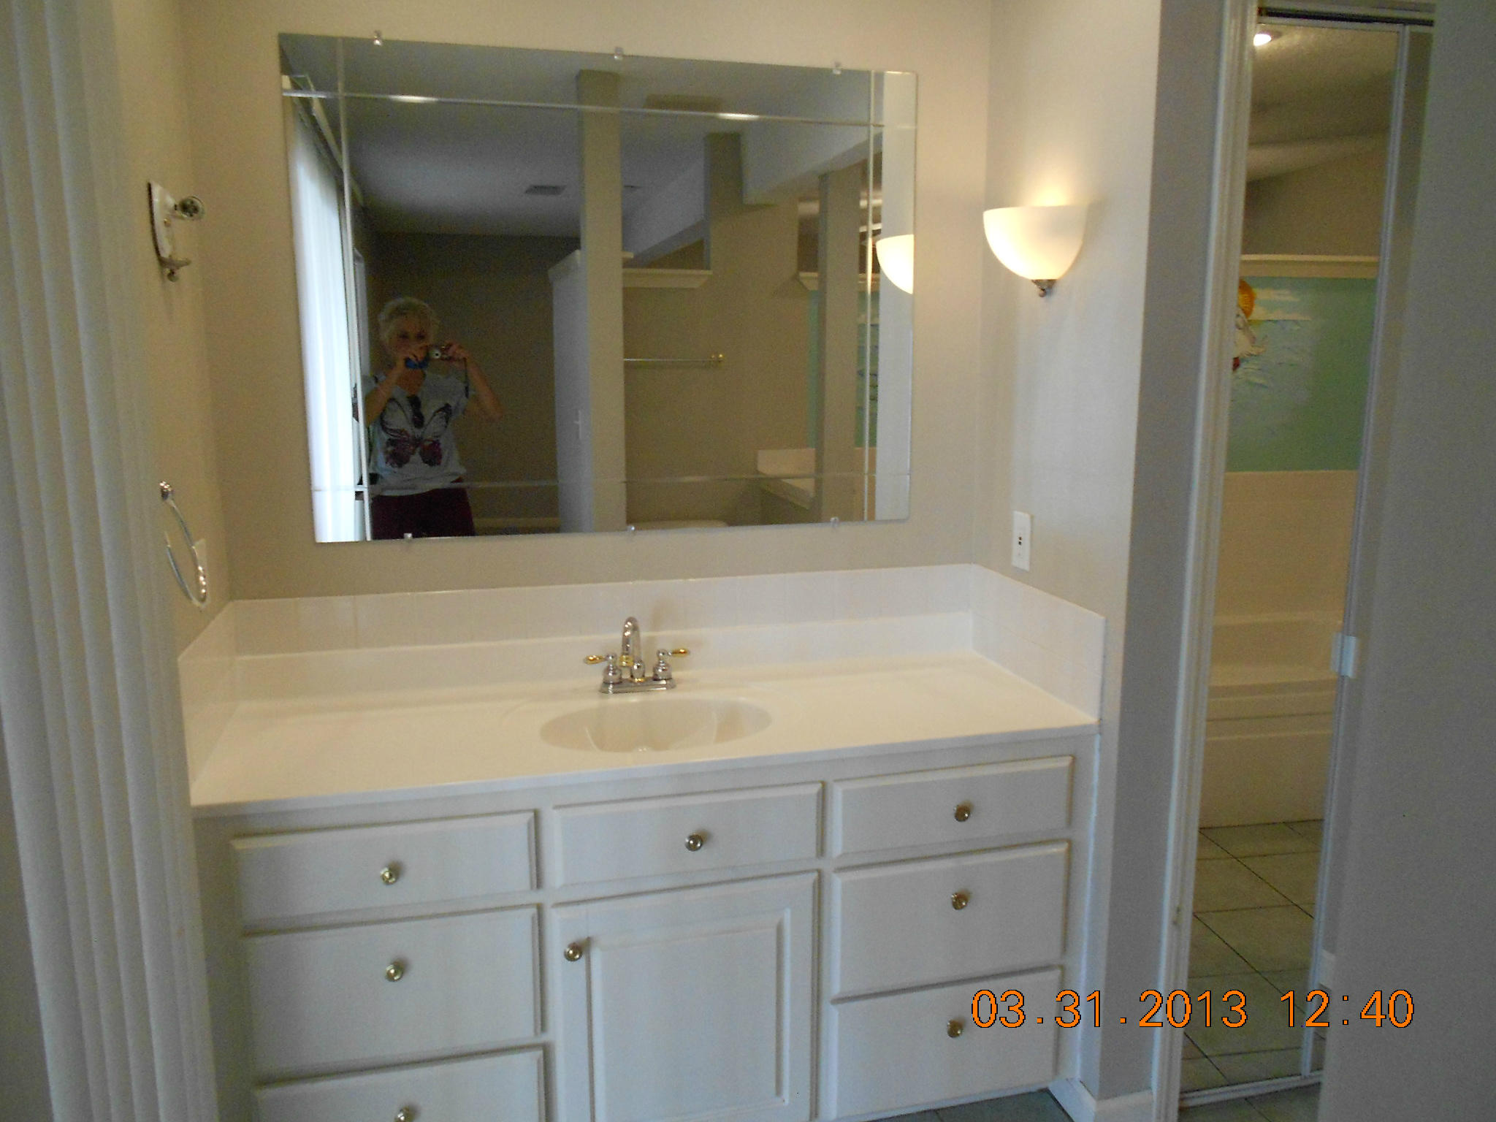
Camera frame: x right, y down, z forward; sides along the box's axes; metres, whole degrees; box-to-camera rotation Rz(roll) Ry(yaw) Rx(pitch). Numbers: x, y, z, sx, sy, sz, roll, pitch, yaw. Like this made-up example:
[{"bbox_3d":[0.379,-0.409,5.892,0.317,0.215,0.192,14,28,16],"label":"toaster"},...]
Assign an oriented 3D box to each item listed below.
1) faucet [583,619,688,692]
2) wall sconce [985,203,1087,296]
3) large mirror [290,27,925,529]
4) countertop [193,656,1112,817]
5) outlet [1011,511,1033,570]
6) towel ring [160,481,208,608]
[{"bbox_3d":[-0.210,0.186,2.233,0.212,0.157,0.149,-3,10,-14],"label":"faucet"},{"bbox_3d":[0.512,-0.580,2.118,0.128,0.156,0.249,-3,10,-14],"label":"wall sconce"},{"bbox_3d":[-0.242,-0.516,2.234,1.224,0.926,0.010,-3,10,-14],"label":"large mirror"},{"bbox_3d":[-0.173,0.298,2.117,1.542,0.022,0.542,-3,10,-14],"label":"countertop"},{"bbox_3d":[0.557,-0.041,2.298,0.008,0.114,0.071,-3,10,-14],"label":"outlet"},{"bbox_3d":[-0.821,-0.024,1.604,0.071,0.185,0.166,-3,10,-14],"label":"towel ring"}]

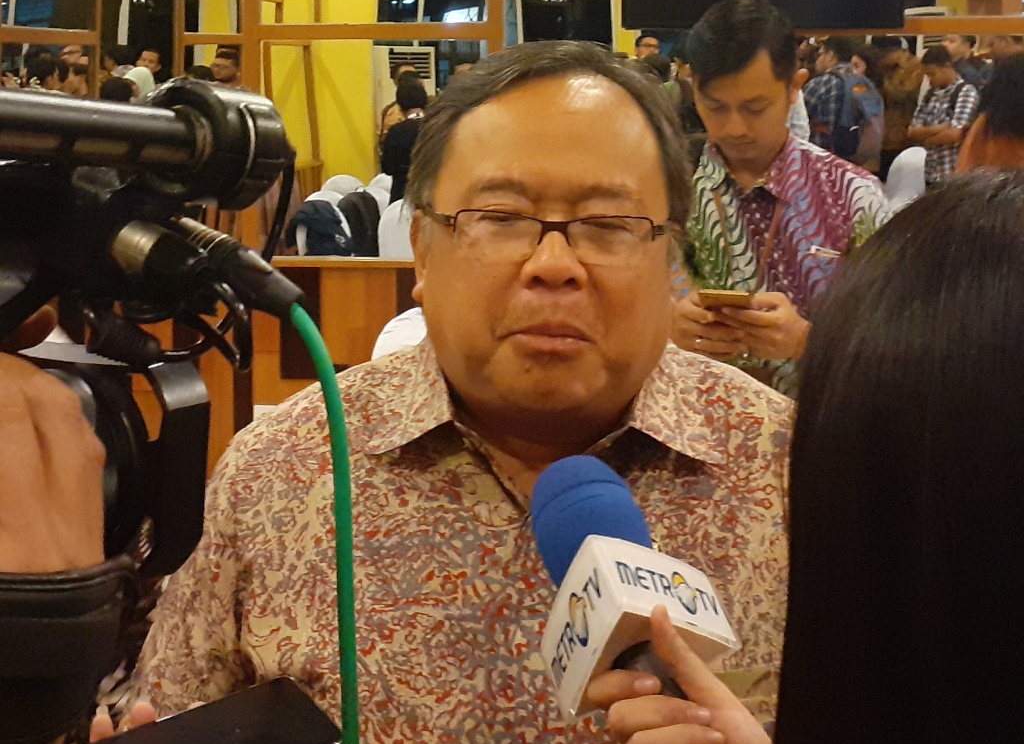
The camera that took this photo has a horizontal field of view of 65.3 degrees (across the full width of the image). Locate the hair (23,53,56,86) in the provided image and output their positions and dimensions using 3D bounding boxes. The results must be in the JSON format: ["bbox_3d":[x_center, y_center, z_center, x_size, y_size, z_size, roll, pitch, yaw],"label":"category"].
[{"bbox_3d":[-3.070,-1.956,5.200,0.220,0.210,0.190,-5,15,-18],"label":"hair"}]

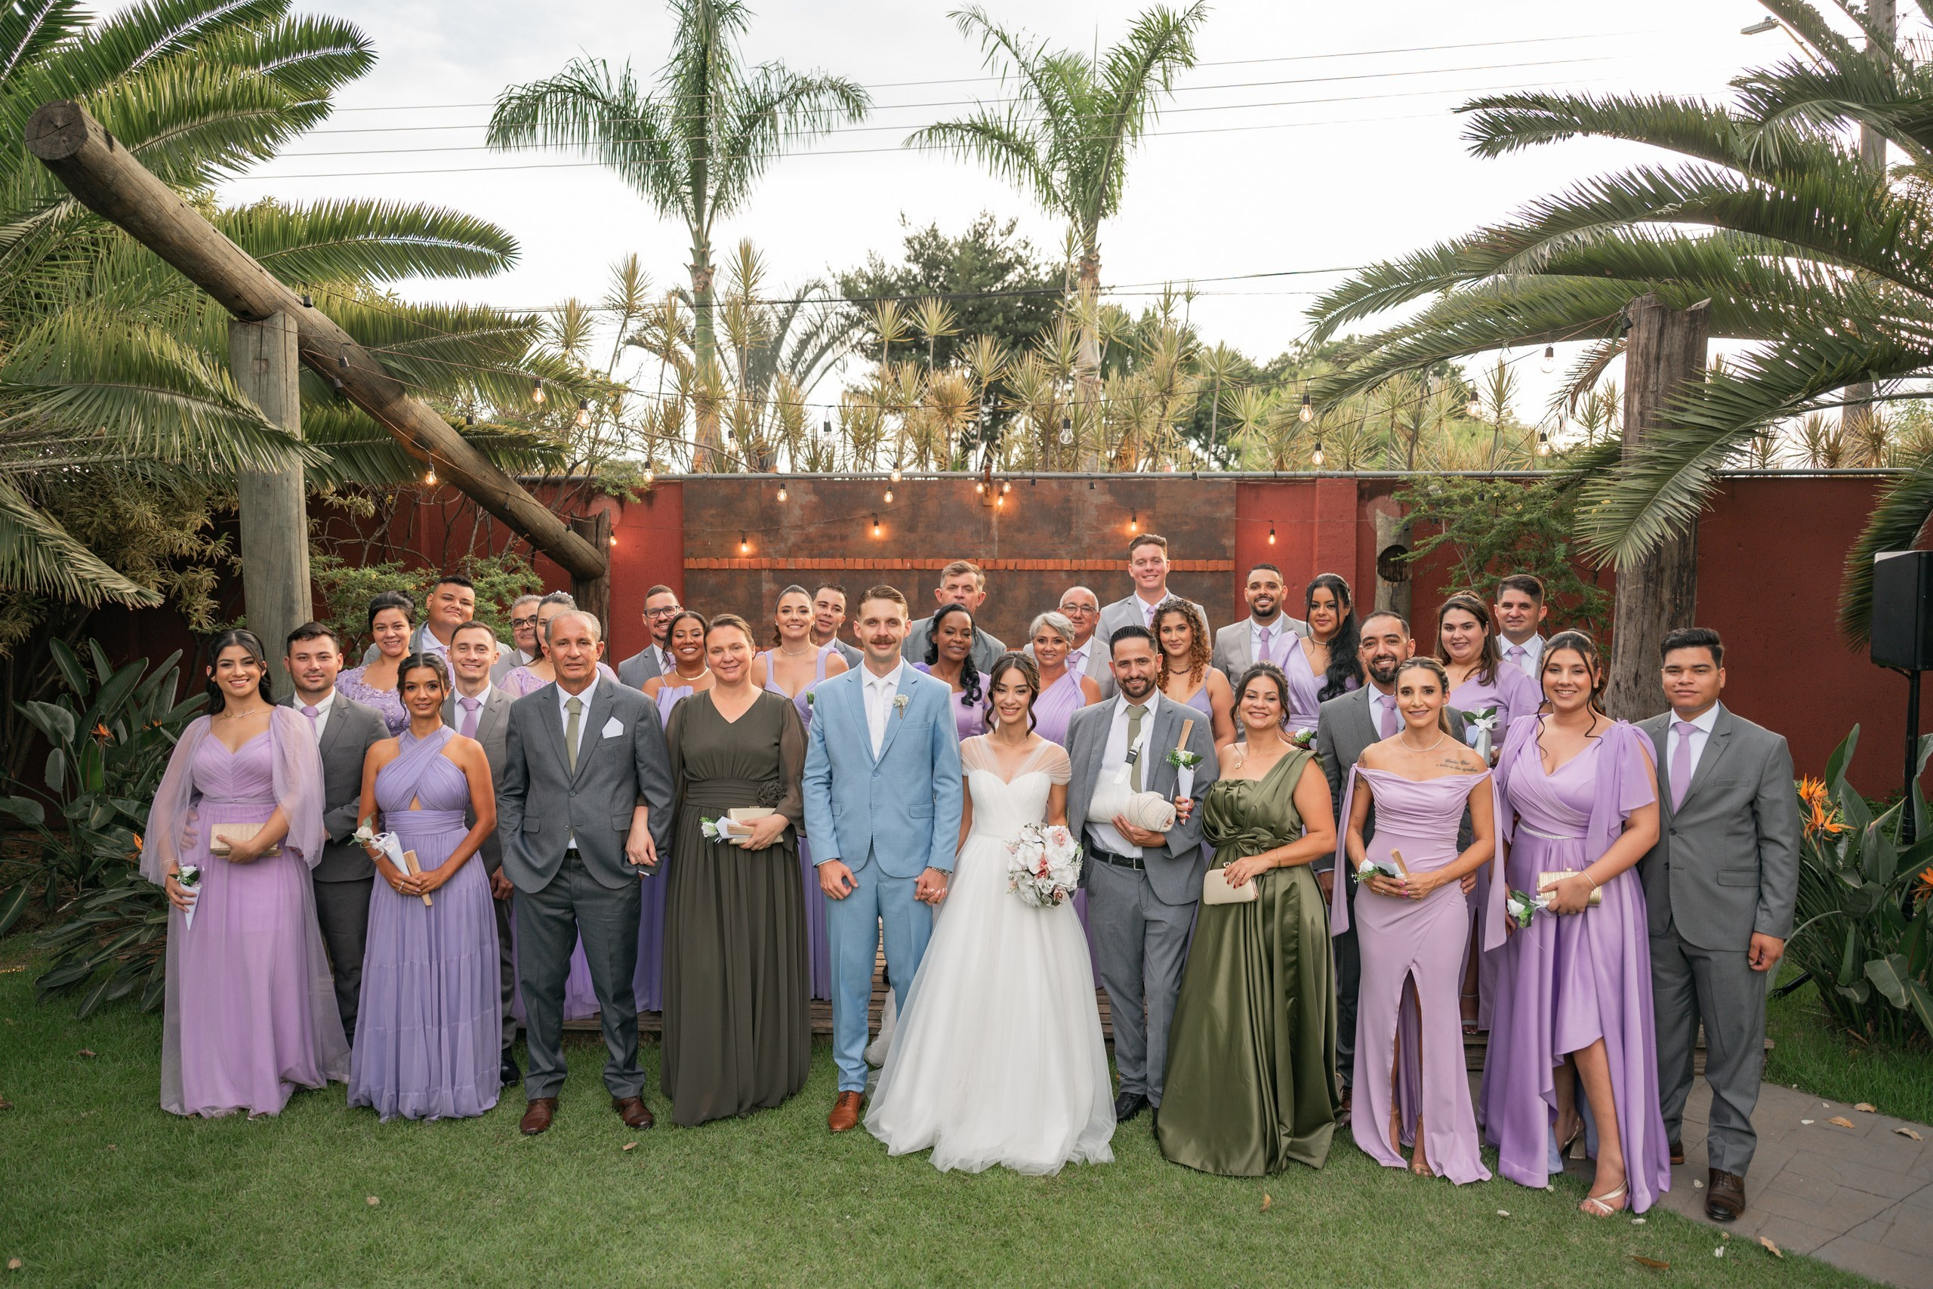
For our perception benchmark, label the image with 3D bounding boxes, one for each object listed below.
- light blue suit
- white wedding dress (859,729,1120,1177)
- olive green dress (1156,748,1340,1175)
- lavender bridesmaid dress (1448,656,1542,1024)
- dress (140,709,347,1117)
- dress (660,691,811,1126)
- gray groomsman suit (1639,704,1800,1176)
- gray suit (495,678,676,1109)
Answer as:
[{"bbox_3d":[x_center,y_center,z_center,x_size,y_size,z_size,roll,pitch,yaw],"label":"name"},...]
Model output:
[{"bbox_3d":[-0.288,0.794,4.422,0.550,1.470,0.330,0,4,-4],"label":"light blue suit"},{"bbox_3d":[0.081,0.967,4.444,0.864,1.345,0.900,0,5,2],"label":"white wedding dress"},{"bbox_3d":[0.934,0.984,4.275,0.580,1.270,0.580,1,4,11],"label":"olive green dress"},{"bbox_3d":[1.979,0.754,5.079,0.531,1.365,0.420,2,5,20],"label":"lavender bridesmaid dress"},{"bbox_3d":[-2.625,0.911,4.691,0.700,1.360,0.520,-2,4,-24],"label":"dress"},{"bbox_3d":[-0.811,0.895,4.508,0.520,1.477,0.420,0,5,-6],"label":"dress"},{"bbox_3d":[2.333,0.902,4.017,0.462,1.443,0.400,3,6,34],"label":"gray groomsman suit"},{"bbox_3d":[-1.304,0.840,4.405,0.600,1.460,0.340,-1,4,-12],"label":"gray suit"}]

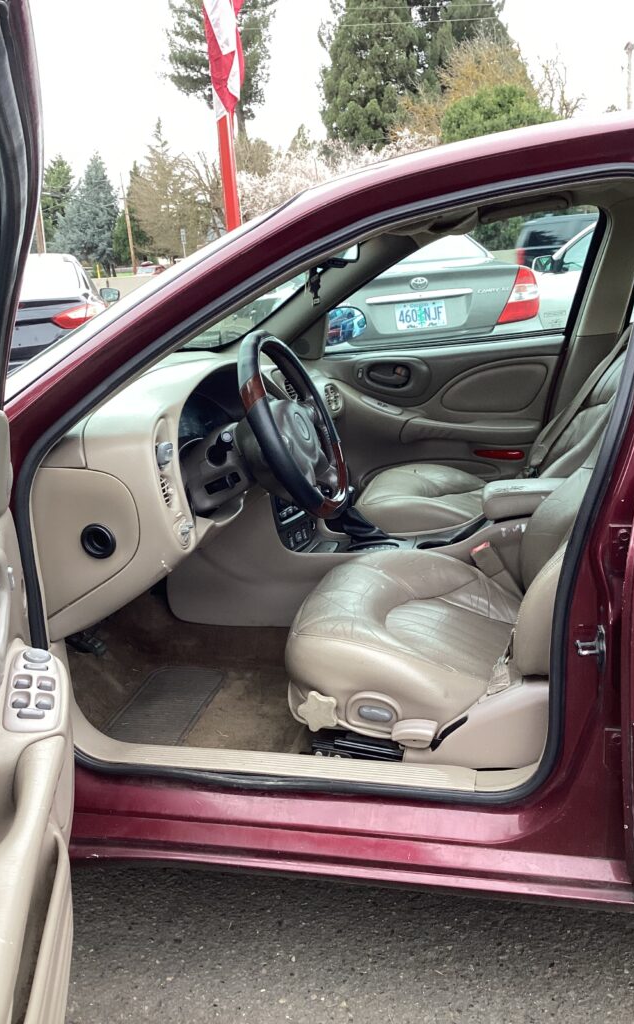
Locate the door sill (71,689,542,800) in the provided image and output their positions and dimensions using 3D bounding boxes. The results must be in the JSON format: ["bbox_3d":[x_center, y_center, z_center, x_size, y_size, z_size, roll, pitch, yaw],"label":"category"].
[{"bbox_3d":[-0.034,0.416,1.635,0.860,0.100,0.140,1,17,17],"label":"door sill"}]

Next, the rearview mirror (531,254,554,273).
[{"bbox_3d":[1.778,-1.951,7.200,0.200,0.150,0.130,-6,16,-5],"label":"rearview mirror"}]

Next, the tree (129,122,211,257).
[{"bbox_3d":[-8.940,-18.995,56.309,5.200,9.265,5.200,-6,16,-7],"label":"tree"}]

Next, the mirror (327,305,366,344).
[{"bbox_3d":[0.105,-0.638,3.130,0.120,0.150,0.210,9,20,38],"label":"mirror"}]

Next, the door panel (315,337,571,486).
[{"bbox_3d":[0.338,-0.262,2.905,0.900,0.570,0.140,1,17,17],"label":"door panel"}]

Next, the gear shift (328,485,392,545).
[{"bbox_3d":[0.103,0.005,2.252,0.160,0.160,0.100,1,17,17],"label":"gear shift"}]

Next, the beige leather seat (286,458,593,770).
[{"bbox_3d":[0.402,-0.004,1.750,0.880,0.880,0.540,1,17,17],"label":"beige leather seat"}]

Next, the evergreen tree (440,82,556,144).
[{"bbox_3d":[6.185,-11.398,31.483,4.600,6.157,4.600,-1,16,11],"label":"evergreen tree"}]

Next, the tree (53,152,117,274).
[{"bbox_3d":[-14.844,-19.224,60.362,4.600,8.327,4.600,-8,16,-11],"label":"tree"}]

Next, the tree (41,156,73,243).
[{"bbox_3d":[-18.537,-21.055,66.392,4.000,9.059,4.000,-8,16,-13],"label":"tree"}]

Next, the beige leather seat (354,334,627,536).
[{"bbox_3d":[0.589,-0.209,2.436,0.900,0.880,0.540,1,17,17],"label":"beige leather seat"}]

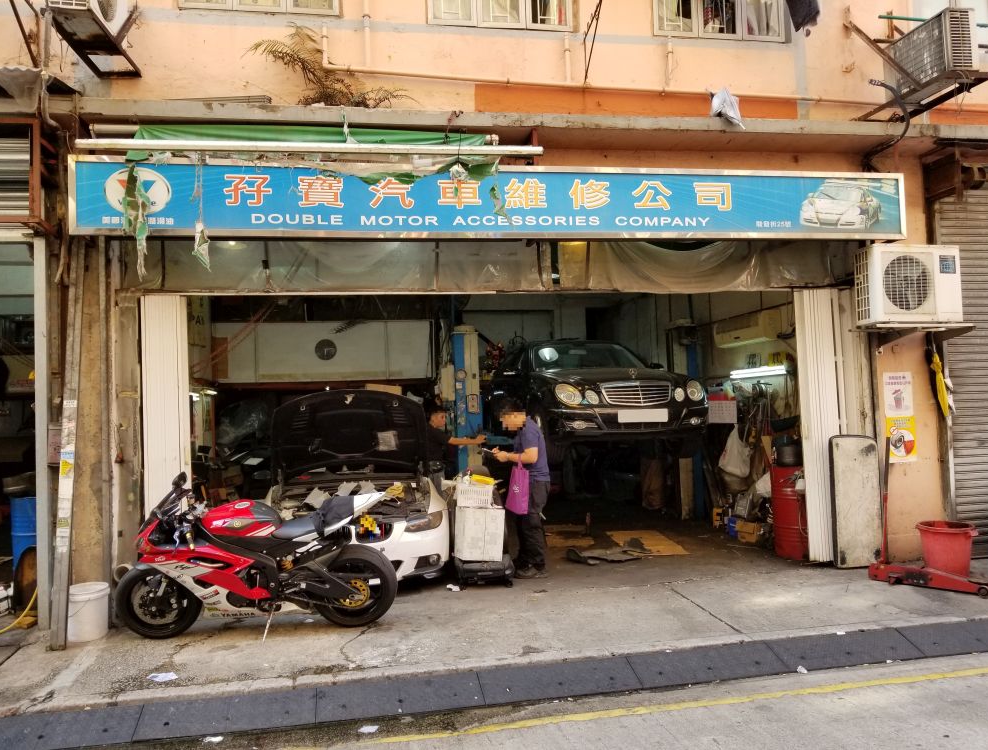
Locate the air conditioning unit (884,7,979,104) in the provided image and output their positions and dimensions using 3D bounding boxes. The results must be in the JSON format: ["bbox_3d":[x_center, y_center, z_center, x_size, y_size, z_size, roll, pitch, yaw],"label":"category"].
[{"bbox_3d":[3.911,-2.844,6.801,0.280,0.535,0.780,-2,-3,-10],"label":"air conditioning unit"}]

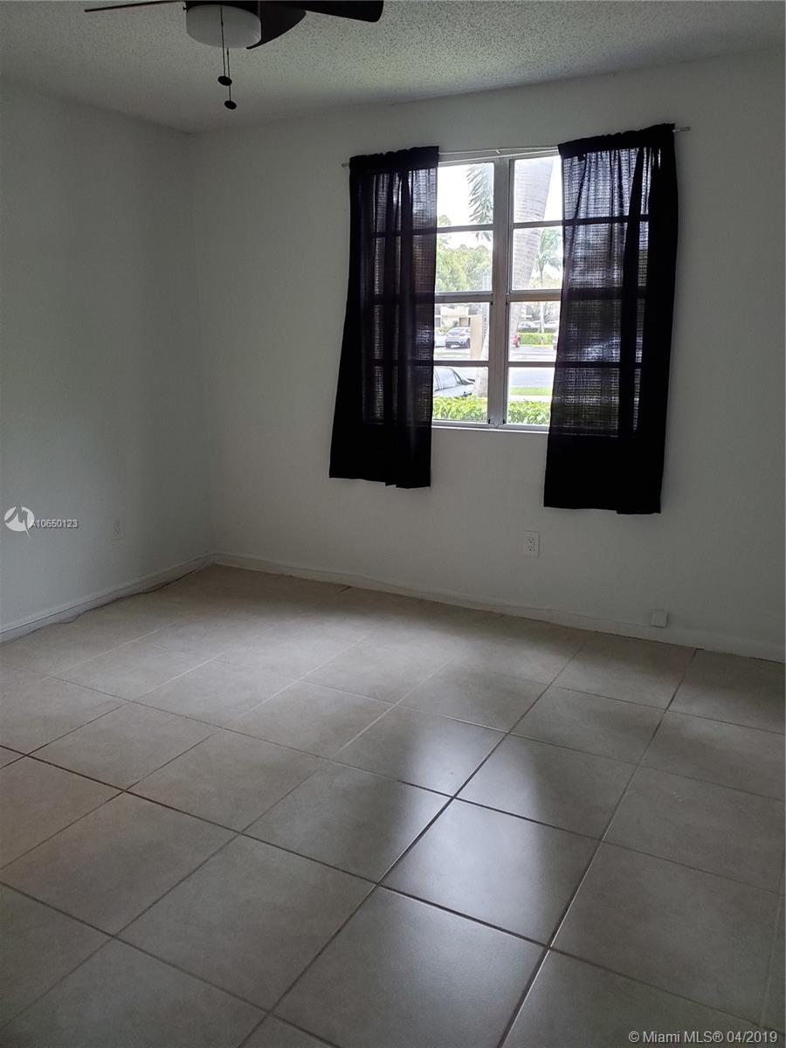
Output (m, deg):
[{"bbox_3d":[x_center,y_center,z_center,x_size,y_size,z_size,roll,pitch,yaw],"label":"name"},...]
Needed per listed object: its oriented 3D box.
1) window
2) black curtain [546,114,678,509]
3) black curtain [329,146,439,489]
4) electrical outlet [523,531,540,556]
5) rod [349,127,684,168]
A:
[{"bbox_3d":[0.510,-1.067,3.710,1.430,1.237,0.100,7,15,27],"label":"window"},{"bbox_3d":[0.950,-0.839,3.436,0.533,1.614,0.090,7,15,27],"label":"black curtain"},{"bbox_3d":[-0.069,-0.987,3.946,0.635,1.620,0.090,7,15,27],"label":"black curtain"},{"bbox_3d":[0.676,0.099,3.856,0.076,0.122,0.010,7,15,27],"label":"electrical outlet"},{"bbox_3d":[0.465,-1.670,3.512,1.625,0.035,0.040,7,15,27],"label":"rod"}]

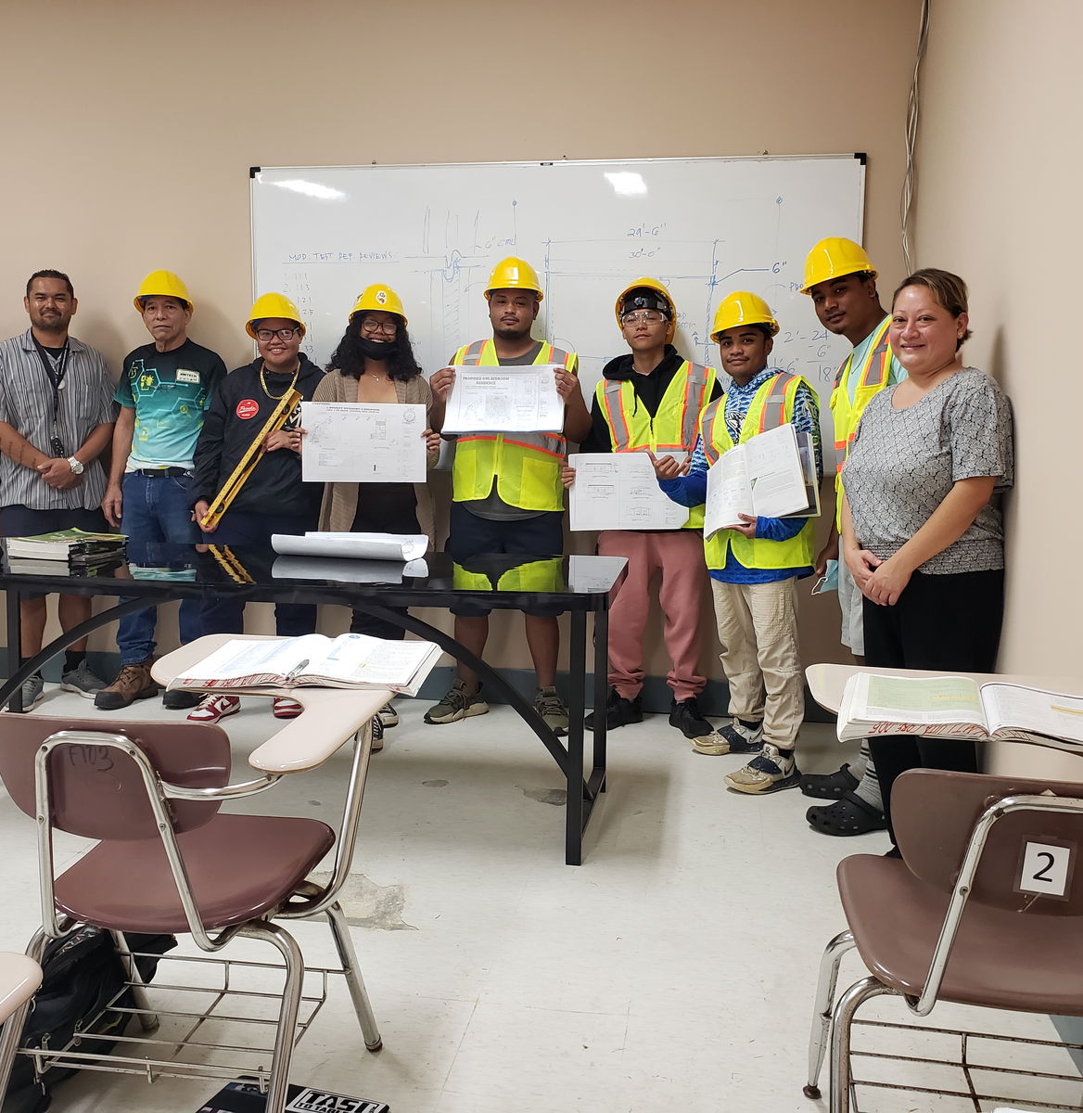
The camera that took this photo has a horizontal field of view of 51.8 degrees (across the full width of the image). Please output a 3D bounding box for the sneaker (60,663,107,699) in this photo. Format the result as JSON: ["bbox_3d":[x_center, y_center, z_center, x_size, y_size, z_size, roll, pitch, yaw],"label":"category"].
[{"bbox_3d":[-1.953,0.523,4.779,0.300,0.120,0.110,6,8,35],"label":"sneaker"}]

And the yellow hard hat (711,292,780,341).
[{"bbox_3d":[0.680,-0.808,3.735,0.225,0.160,0.285,-2,4,37],"label":"yellow hard hat"}]

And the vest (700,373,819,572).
[{"bbox_3d":[0.720,-0.278,3.692,0.430,0.660,0.270,7,9,40],"label":"vest"}]

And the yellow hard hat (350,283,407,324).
[{"bbox_3d":[-0.591,-0.918,4.041,0.225,0.155,0.280,0,-5,-10],"label":"yellow hard hat"}]

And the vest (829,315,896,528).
[{"bbox_3d":[0.979,-0.377,3.233,0.280,0.640,0.450,-3,7,-31],"label":"vest"}]

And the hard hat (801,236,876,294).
[{"bbox_3d":[0.878,-0.865,3.299,0.225,0.155,0.280,-2,12,43],"label":"hard hat"}]

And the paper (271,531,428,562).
[{"bbox_3d":[-0.605,-0.032,3.522,0.440,0.072,0.170,2,7,14],"label":"paper"}]

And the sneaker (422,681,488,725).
[{"bbox_3d":[-0.333,0.576,4.433,0.290,0.125,0.108,-4,8,-39],"label":"sneaker"}]

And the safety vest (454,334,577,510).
[{"bbox_3d":[-0.107,-0.492,4.202,0.490,0.660,0.290,2,7,9],"label":"safety vest"}]

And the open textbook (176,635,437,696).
[{"bbox_3d":[-0.423,0.192,2.067,0.440,0.040,0.285,1,10,4],"label":"open textbook"}]

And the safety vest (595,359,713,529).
[{"bbox_3d":[0.424,-0.416,4.156,0.460,0.640,0.270,2,6,9],"label":"safety vest"}]

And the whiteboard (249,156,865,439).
[{"bbox_3d":[0.001,-0.947,4.416,2.440,1.215,0.025,2,6,9],"label":"whiteboard"}]

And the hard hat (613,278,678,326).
[{"bbox_3d":[0.389,-0.944,4.137,0.225,0.155,0.280,1,-33,5],"label":"hard hat"}]

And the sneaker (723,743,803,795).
[{"bbox_3d":[0.732,0.695,3.662,0.285,0.120,0.110,-2,7,-24],"label":"sneaker"}]

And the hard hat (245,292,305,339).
[{"bbox_3d":[-1.011,-0.919,4.236,0.225,0.160,0.285,0,-9,-8],"label":"hard hat"}]

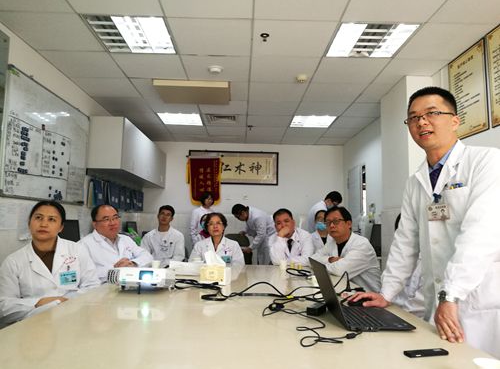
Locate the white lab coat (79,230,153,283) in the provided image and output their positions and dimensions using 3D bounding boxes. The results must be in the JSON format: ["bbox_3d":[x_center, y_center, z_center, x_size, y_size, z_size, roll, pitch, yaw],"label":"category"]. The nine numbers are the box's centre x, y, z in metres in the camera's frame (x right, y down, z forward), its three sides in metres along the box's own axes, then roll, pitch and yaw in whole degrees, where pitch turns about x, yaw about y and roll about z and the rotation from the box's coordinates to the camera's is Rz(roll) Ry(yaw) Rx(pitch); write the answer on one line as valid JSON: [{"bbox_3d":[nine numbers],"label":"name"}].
[{"bbox_3d":[-0.969,0.633,2.788,0.520,0.620,0.420,6,-8,-38],"label":"white lab coat"}]

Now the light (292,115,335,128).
[{"bbox_3d":[0.865,-0.867,5.391,0.600,0.080,0.600,1,-6,-1],"label":"light"}]

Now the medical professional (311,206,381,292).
[{"bbox_3d":[0.661,0.815,2.842,0.580,1.292,0.720,-4,-8,40],"label":"medical professional"}]

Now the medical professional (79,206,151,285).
[{"bbox_3d":[-0.915,0.775,2.595,0.580,1.270,0.720,6,-8,-41],"label":"medical professional"}]

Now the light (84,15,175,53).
[{"bbox_3d":[-0.876,-1.150,2.982,0.600,0.070,0.591,1,-6,-1],"label":"light"}]

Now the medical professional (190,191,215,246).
[{"bbox_3d":[-0.653,0.911,5.515,0.470,1.595,0.320,3,-6,-21],"label":"medical professional"}]

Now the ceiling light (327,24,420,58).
[{"bbox_3d":[0.924,-1.107,3.003,0.600,0.080,0.600,1,-6,-1],"label":"ceiling light"}]

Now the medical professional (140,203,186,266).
[{"bbox_3d":[-0.833,0.853,3.603,0.520,1.320,0.680,2,-6,-9],"label":"medical professional"}]

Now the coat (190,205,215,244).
[{"bbox_3d":[-0.614,0.787,5.435,0.460,1.000,0.300,3,-6,-15],"label":"coat"}]

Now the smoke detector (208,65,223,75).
[{"bbox_3d":[-0.308,-1.041,3.530,0.130,0.045,0.130,1,-6,-1],"label":"smoke detector"}]

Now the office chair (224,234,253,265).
[{"bbox_3d":[-0.222,1.141,4.853,0.580,1.010,0.600,0,-6,5],"label":"office chair"}]

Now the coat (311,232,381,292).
[{"bbox_3d":[0.753,0.682,3.012,0.520,0.620,0.420,-5,-8,44],"label":"coat"}]

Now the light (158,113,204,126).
[{"bbox_3d":[-0.928,-0.902,5.334,0.600,0.070,0.591,1,-6,-1],"label":"light"}]

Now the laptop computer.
[{"bbox_3d":[0.447,0.451,1.668,0.343,0.238,0.368,2,-6,-6],"label":"laptop computer"}]

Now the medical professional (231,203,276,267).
[{"bbox_3d":[0.084,0.964,5.030,0.660,1.410,0.500,3,-6,-19],"label":"medical professional"}]

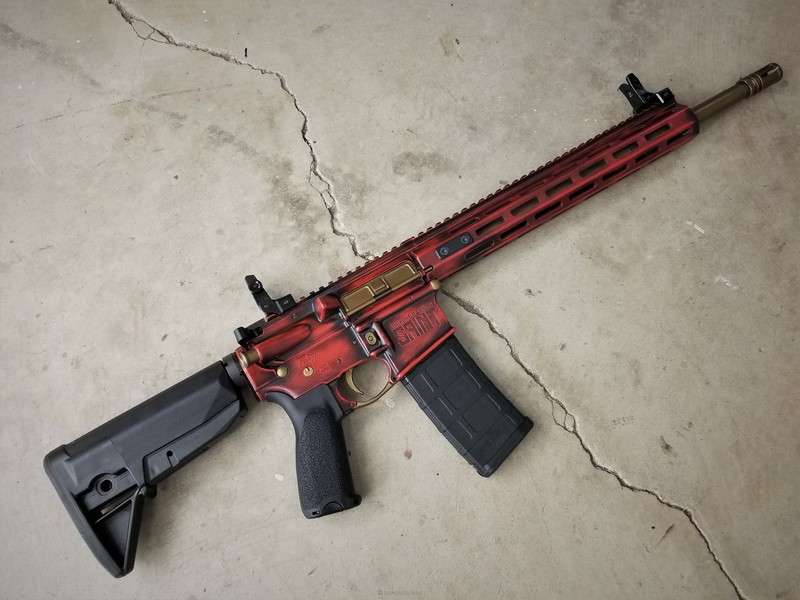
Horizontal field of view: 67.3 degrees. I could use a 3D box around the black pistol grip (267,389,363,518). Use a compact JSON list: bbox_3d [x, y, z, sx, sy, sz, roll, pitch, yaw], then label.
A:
[{"bbox_3d":[-0.076,0.134,0.545,0.071,0.033,0.114,-12,80,-5],"label":"black pistol grip"}]

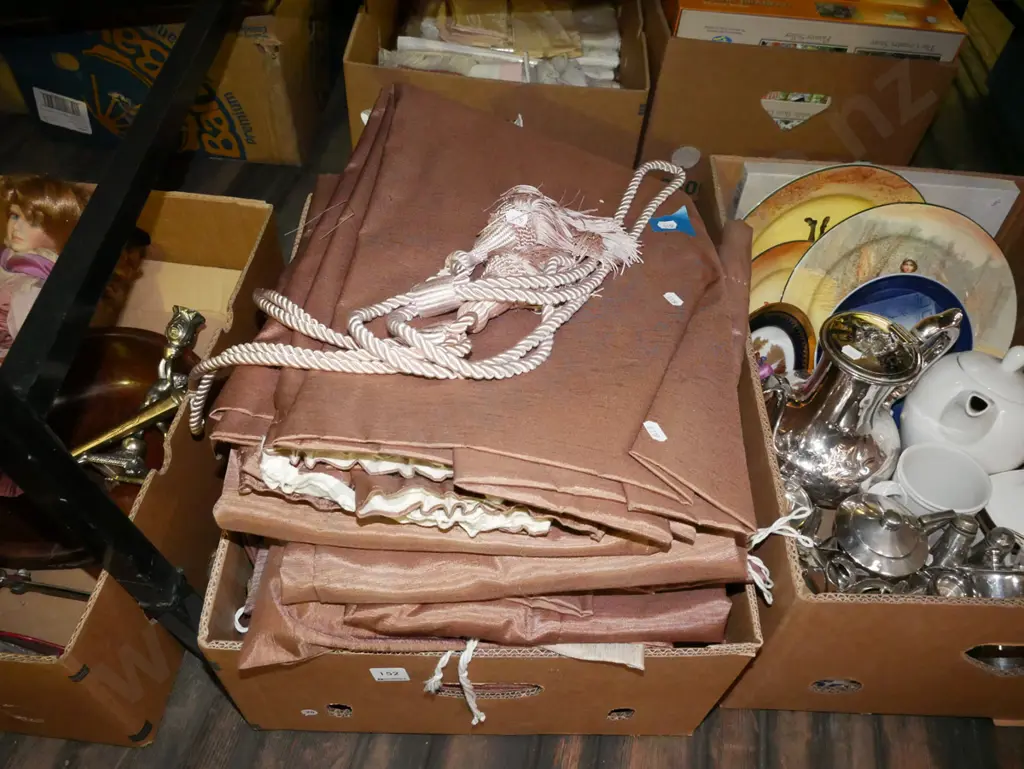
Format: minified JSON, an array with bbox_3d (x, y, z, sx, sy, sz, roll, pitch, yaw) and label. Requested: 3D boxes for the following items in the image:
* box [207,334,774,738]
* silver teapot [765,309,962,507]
[{"bbox_3d":[-0.025,0.053,0.809,0.390,0.203,0.493,2,51,-2],"label":"box"},{"bbox_3d":[0.343,0.035,0.863,0.222,0.231,0.135,-20,50,-12],"label":"silver teapot"}]

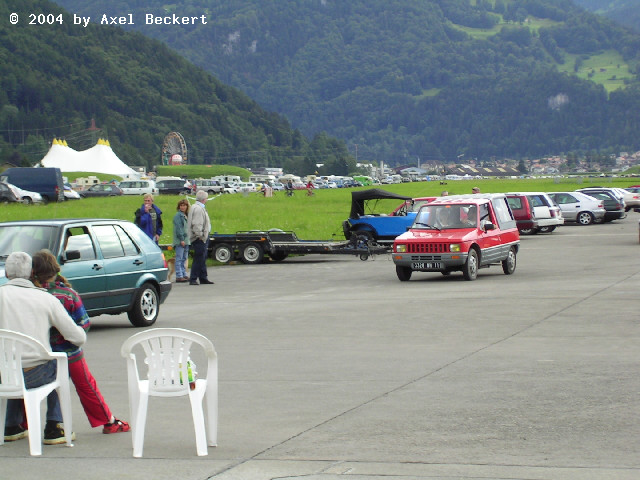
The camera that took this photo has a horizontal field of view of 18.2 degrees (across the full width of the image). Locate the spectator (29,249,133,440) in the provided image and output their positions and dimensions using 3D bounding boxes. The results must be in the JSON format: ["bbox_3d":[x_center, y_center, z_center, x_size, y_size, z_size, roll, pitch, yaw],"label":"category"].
[{"bbox_3d":[-1.610,0.685,13.400,0.600,1.260,0.550,0,2,0],"label":"spectator"}]

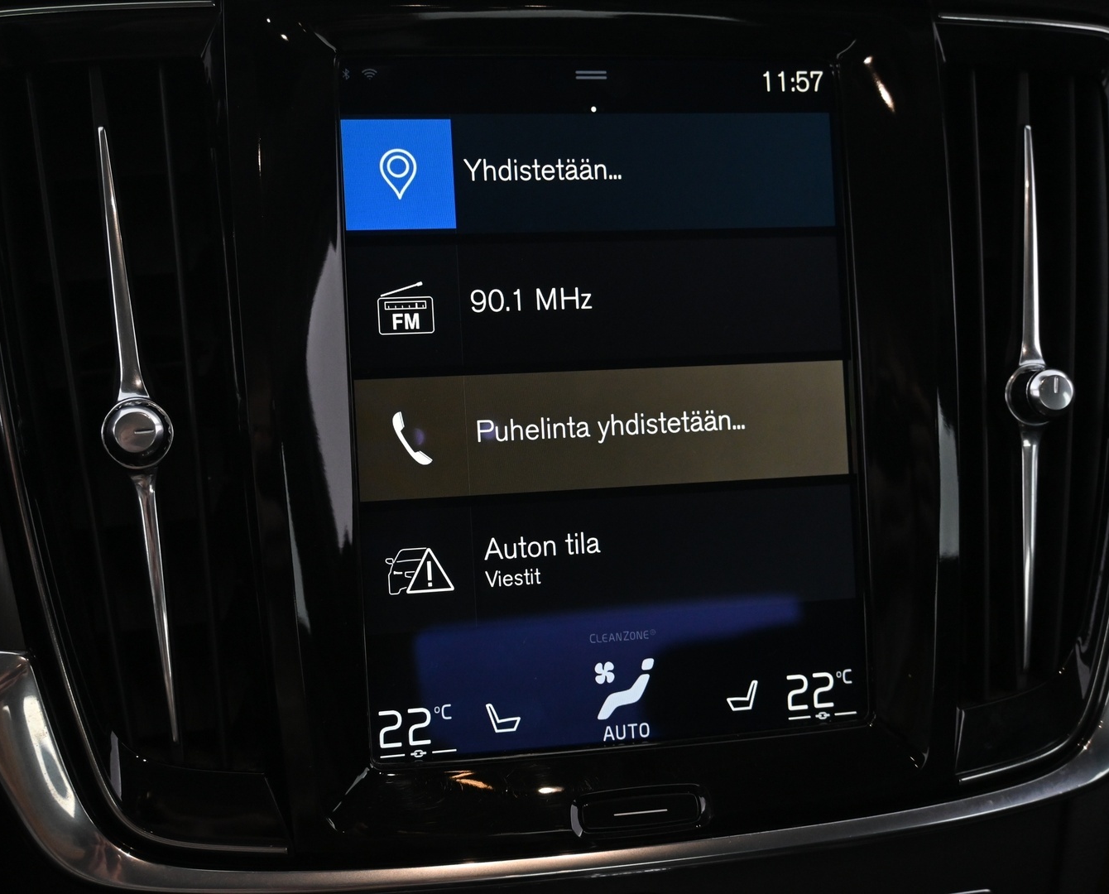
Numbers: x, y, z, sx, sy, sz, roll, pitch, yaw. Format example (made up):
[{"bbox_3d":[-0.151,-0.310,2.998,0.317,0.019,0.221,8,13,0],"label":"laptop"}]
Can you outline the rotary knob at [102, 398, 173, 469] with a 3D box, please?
[{"bbox_3d":[-0.100,-0.003,0.320,0.017,0.017,0.013,-3,0,-14],"label":"rotary knob"}]

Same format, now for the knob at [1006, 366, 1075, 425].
[{"bbox_3d":[0.132,-0.014,0.362,0.017,0.017,0.013,-3,0,-6],"label":"knob"}]

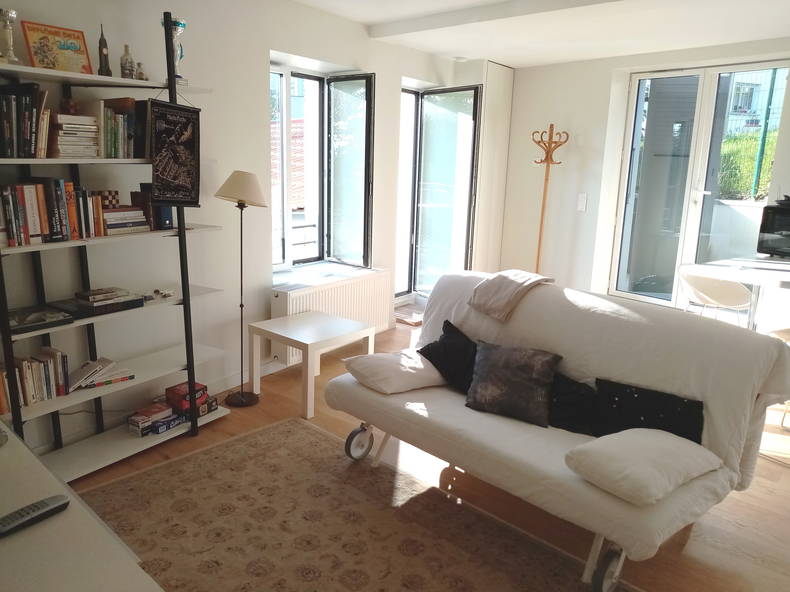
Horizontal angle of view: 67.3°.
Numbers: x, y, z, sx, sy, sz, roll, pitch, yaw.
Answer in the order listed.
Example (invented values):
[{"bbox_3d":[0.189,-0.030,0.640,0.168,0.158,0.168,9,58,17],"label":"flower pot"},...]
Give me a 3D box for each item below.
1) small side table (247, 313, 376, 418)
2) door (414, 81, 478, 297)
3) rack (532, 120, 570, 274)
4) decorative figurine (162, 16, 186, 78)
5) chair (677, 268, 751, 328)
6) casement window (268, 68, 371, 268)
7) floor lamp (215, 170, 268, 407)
[{"bbox_3d":[-0.531,0.407,3.764,0.550,0.450,0.550,13,17,38],"label":"small side table"},{"bbox_3d":[0.453,-0.894,5.520,0.080,1.950,0.900,-6,16,-30],"label":"door"},{"bbox_3d":[1.434,-0.725,5.780,0.460,1.838,0.460,-9,18,-39],"label":"rack"},{"bbox_3d":[-1.065,-1.183,2.861,0.120,0.298,0.120,11,16,34],"label":"decorative figurine"},{"bbox_3d":[2.314,0.192,4.346,0.530,0.770,0.540,10,16,30],"label":"chair"},{"bbox_3d":[-0.627,-0.894,4.305,0.560,1.470,1.000,11,16,34],"label":"casement window"},{"bbox_3d":[-0.920,-0.029,3.532,0.330,1.385,0.330,11,16,34],"label":"floor lamp"}]

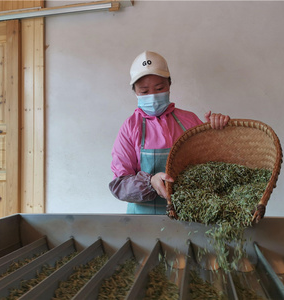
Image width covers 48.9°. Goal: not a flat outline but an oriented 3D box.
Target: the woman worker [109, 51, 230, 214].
[{"bbox_3d":[0.100,0.355,1.390,0.520,1.590,0.480,0,-1,-5],"label":"woman worker"}]

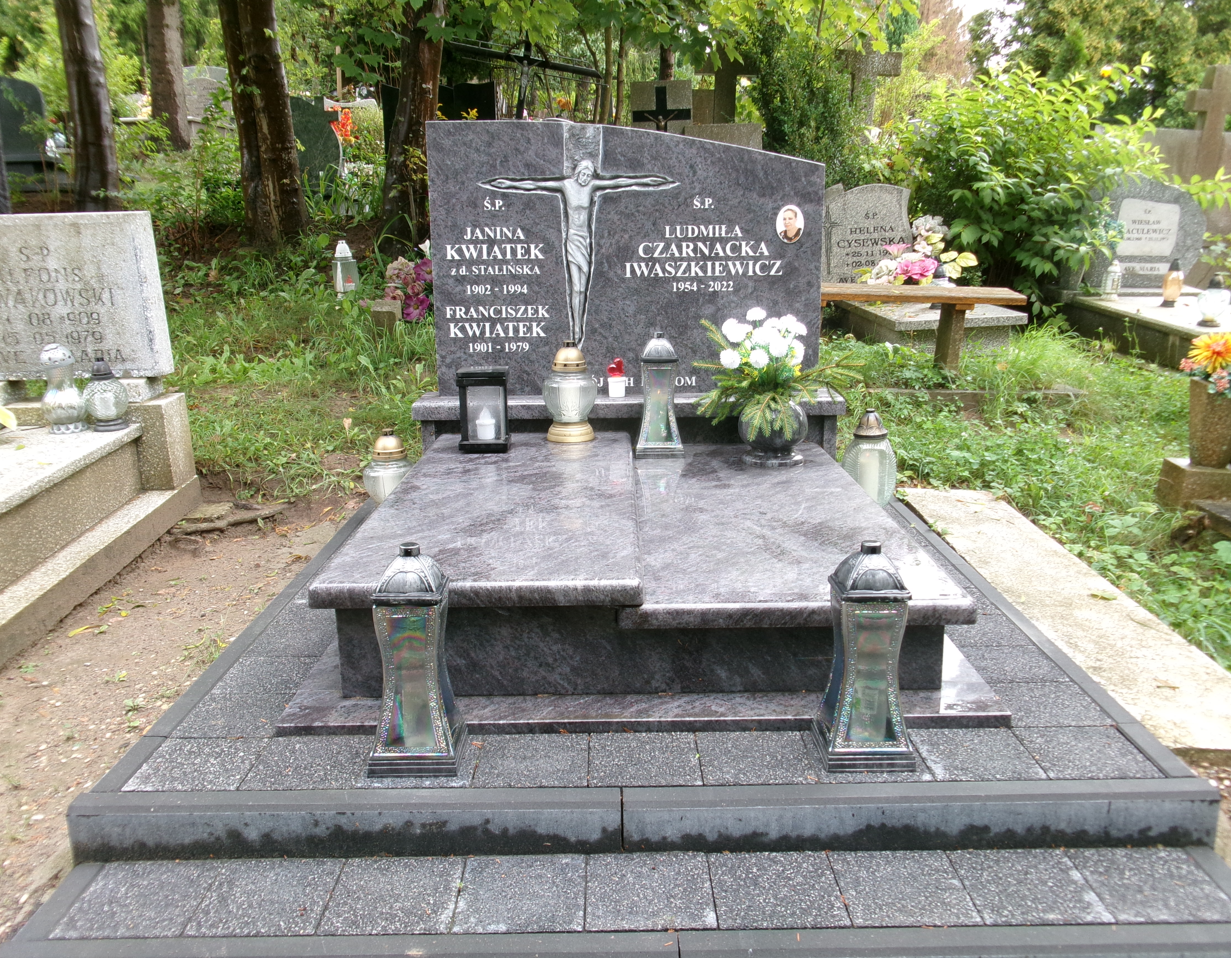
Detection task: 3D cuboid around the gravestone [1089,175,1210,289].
[{"bbox_3d":[4.021,-1.890,7.901,0.859,0.845,0.130,2,14,13],"label":"gravestone"}]

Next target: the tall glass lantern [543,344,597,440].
[{"bbox_3d":[-0.146,-0.288,3.365,0.178,0.313,0.178,-1,12,0],"label":"tall glass lantern"}]

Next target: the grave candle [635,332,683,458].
[{"bbox_3d":[0.145,-0.277,3.376,0.155,0.395,0.155,-1,12,0],"label":"grave candle"}]

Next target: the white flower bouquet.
[{"bbox_3d":[0.513,-0.332,3.238,0.510,0.395,0.400,-1,13,0],"label":"white flower bouquet"}]

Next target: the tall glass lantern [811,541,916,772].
[{"bbox_3d":[0.457,0.311,1.882,0.156,0.402,0.156,-1,13,0],"label":"tall glass lantern"}]

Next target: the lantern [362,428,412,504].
[{"bbox_3d":[-0.750,-0.010,3.436,0.178,0.316,0.178,-1,12,0],"label":"lantern"}]

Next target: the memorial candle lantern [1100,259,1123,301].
[{"bbox_3d":[3.027,-1.212,6.300,0.116,0.236,0.116,-1,12,0],"label":"memorial candle lantern"}]

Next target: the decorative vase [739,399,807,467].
[{"bbox_3d":[0.501,-0.157,3.273,0.222,0.202,0.222,-1,12,0],"label":"decorative vase"}]

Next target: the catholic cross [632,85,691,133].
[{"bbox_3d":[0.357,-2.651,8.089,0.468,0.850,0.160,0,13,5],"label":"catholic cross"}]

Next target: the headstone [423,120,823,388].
[{"bbox_3d":[0.042,-0.741,3.505,1.306,0.904,0.090,-1,13,0],"label":"headstone"}]

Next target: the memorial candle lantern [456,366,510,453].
[{"bbox_3d":[-0.415,-0.224,3.259,0.154,0.243,0.152,0,12,4],"label":"memorial candle lantern"}]

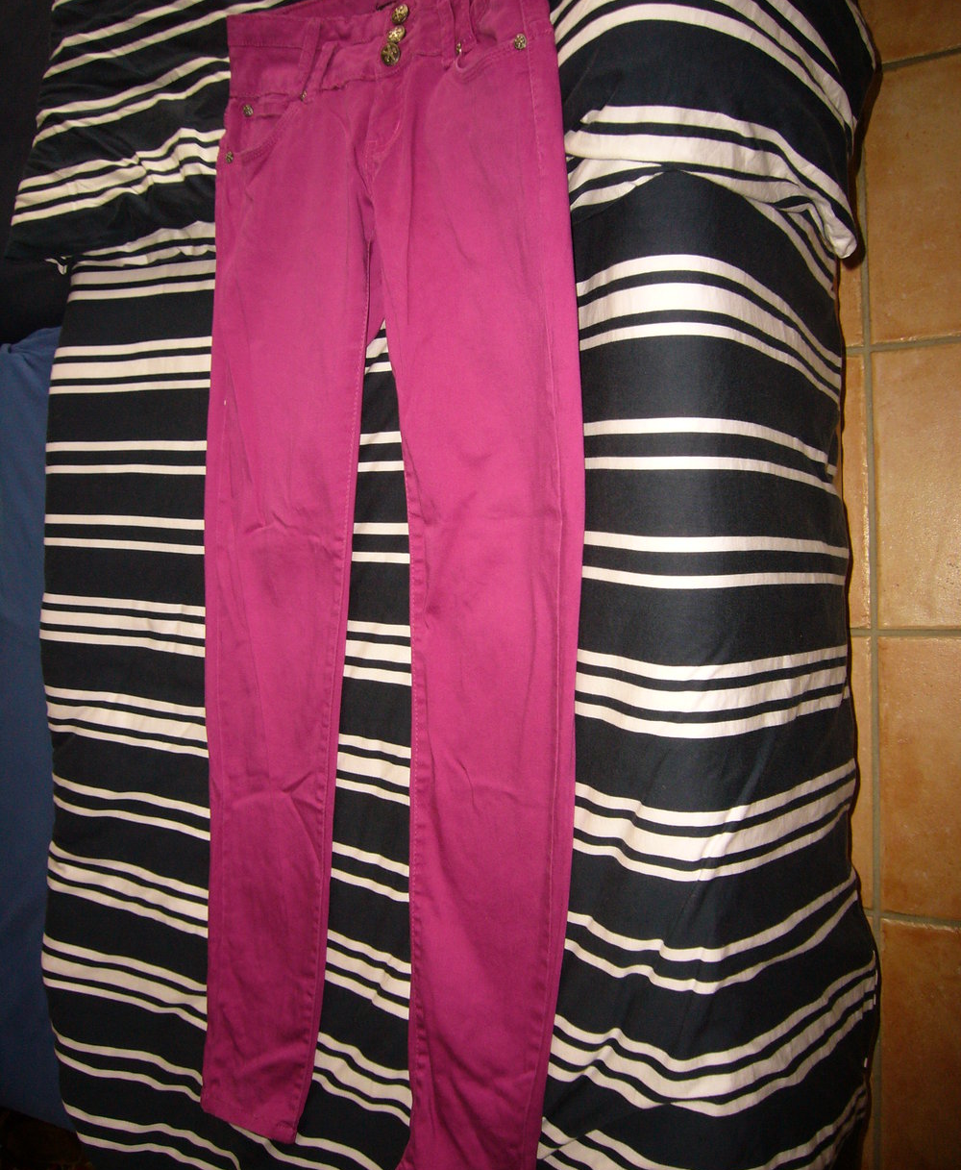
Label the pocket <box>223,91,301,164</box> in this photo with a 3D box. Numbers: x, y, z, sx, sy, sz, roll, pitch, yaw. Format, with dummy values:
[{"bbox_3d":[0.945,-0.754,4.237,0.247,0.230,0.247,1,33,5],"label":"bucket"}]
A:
[{"bbox_3d":[-0.194,-0.403,0.917,0.071,0.025,0.049,5,101,34],"label":"pocket"}]

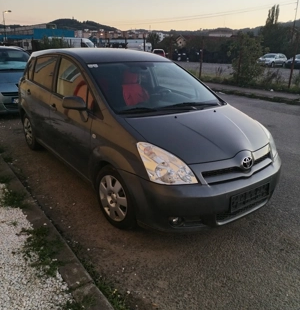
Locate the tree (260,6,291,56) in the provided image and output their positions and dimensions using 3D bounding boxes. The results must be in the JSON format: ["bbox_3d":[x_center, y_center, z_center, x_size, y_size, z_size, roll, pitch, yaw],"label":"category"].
[{"bbox_3d":[19.919,-18.984,47.699,4.000,8.580,4.200,9,20,19],"label":"tree"}]

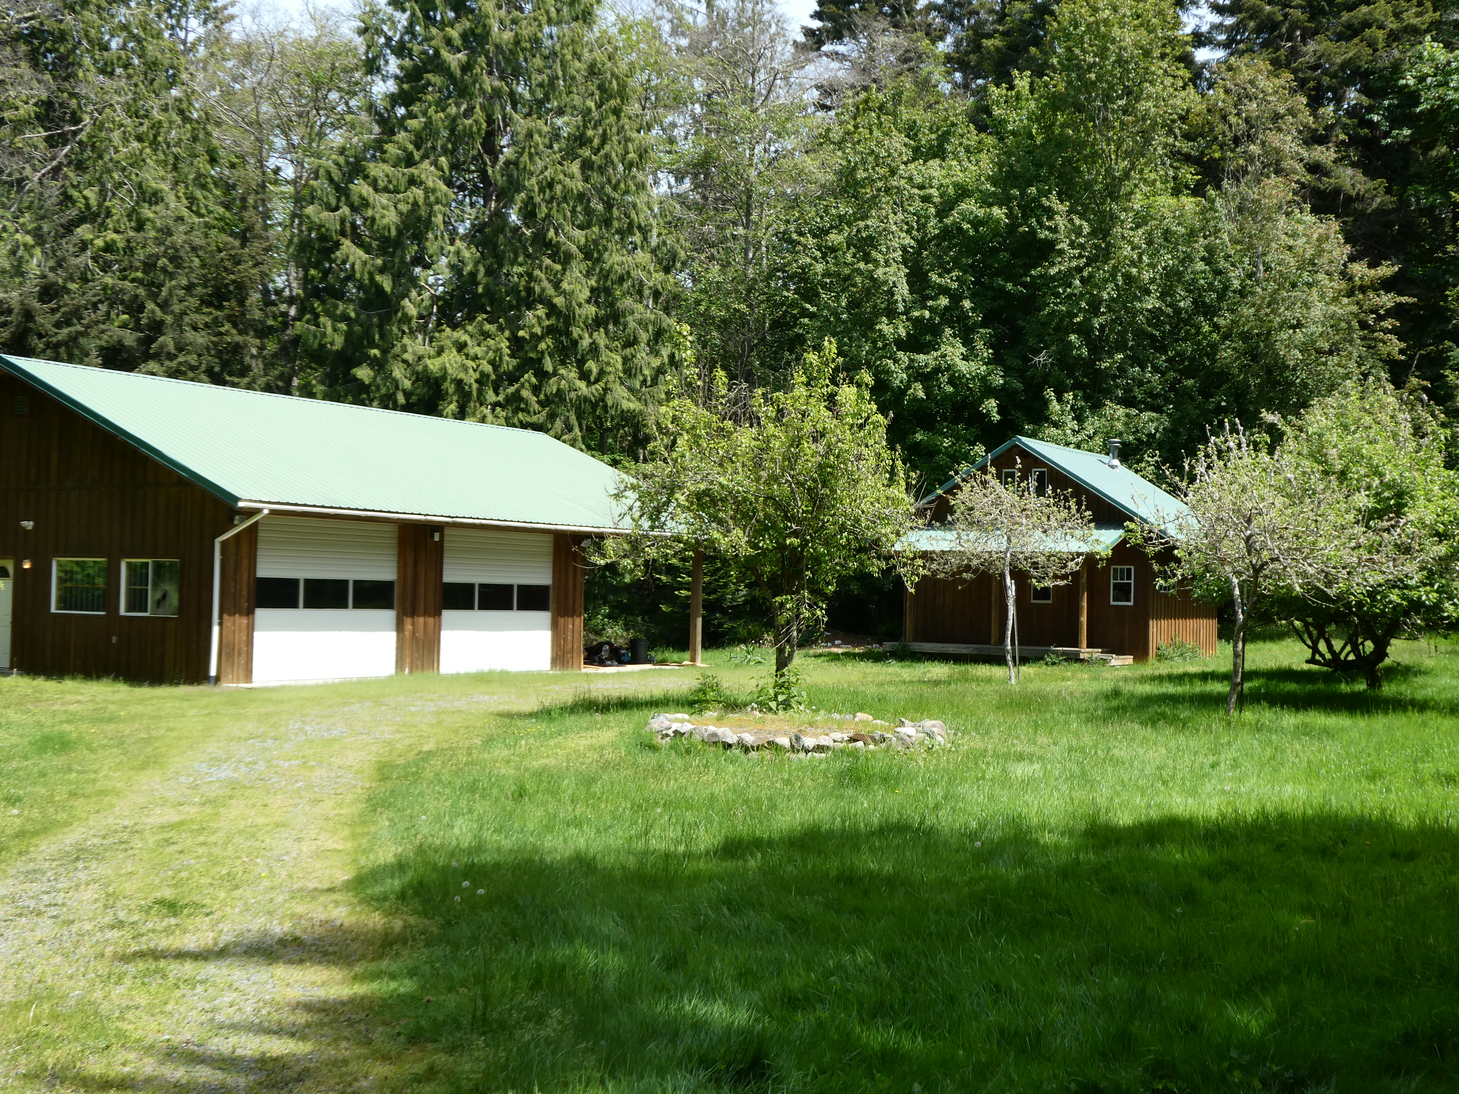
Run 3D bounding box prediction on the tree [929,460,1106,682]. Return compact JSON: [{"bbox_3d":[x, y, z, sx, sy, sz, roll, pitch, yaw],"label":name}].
[{"bbox_3d":[5.439,0.473,31.800,3.300,4.200,3.200,1,-2,0],"label":"tree"}]

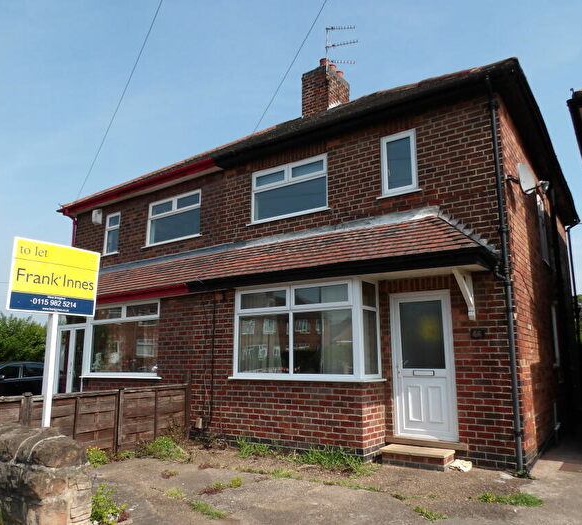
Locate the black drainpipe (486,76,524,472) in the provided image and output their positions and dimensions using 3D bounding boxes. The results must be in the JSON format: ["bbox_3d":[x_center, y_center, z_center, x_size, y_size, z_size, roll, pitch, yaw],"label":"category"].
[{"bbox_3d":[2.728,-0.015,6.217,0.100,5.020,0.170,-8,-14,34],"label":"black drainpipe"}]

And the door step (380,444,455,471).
[{"bbox_3d":[1.639,2.535,6.308,0.875,0.190,0.480,-8,-14,34],"label":"door step"}]

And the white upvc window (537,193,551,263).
[{"bbox_3d":[4.803,-0.580,9.217,0.090,1.180,0.950,-8,-14,34],"label":"white upvc window"}]

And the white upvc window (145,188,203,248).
[{"bbox_3d":[-2.438,-0.892,10.134,1.597,0.977,0.120,-8,-14,34],"label":"white upvc window"}]

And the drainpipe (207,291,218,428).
[{"bbox_3d":[-1.291,1.575,8.024,0.075,2.250,0.075,-8,-14,34],"label":"drainpipe"}]

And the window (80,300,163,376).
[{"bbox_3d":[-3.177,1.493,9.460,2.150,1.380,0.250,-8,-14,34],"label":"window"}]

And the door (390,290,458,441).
[{"bbox_3d":[1.835,1.401,6.765,0.885,2.000,0.100,-8,-14,34],"label":"door"}]

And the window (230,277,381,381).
[{"bbox_3d":[0.203,1.065,7.411,2.220,1.390,0.660,-8,-14,34],"label":"window"}]

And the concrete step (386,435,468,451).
[{"bbox_3d":[1.833,2.437,6.563,1.130,0.080,0.200,-8,-14,34],"label":"concrete step"}]

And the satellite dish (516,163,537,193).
[{"bbox_3d":[3.118,-1.112,6.426,0.490,0.460,0.140,9,-15,-39],"label":"satellite dish"}]

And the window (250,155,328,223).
[{"bbox_3d":[-0.051,-1.284,8.645,1.640,1.000,0.090,-8,-14,34],"label":"window"}]

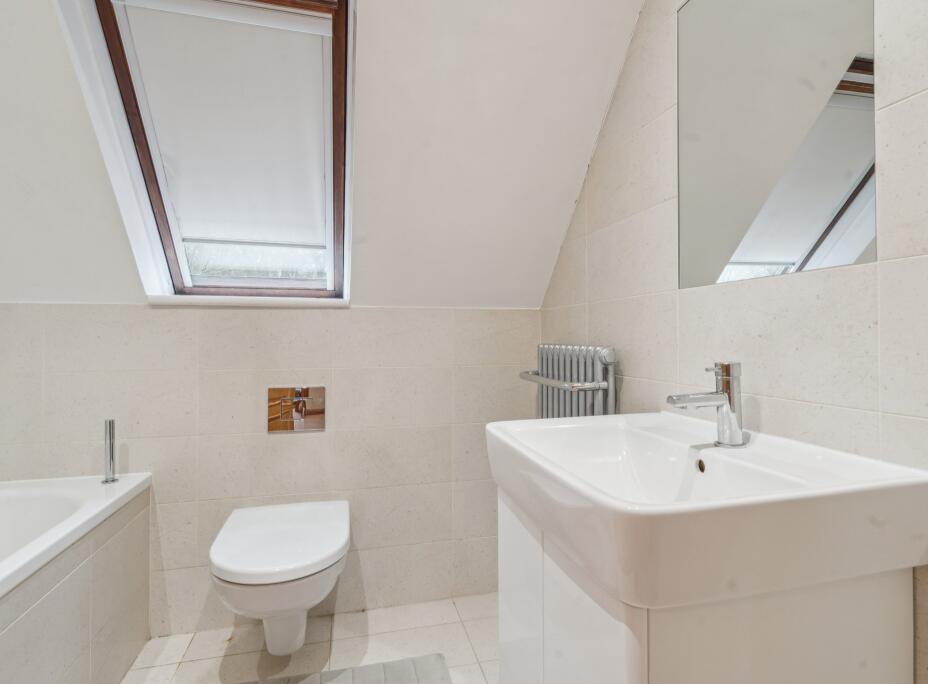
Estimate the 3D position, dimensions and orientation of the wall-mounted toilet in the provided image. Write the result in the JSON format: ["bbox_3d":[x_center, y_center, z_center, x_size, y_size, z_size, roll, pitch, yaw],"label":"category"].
[{"bbox_3d":[-0.538,0.748,1.370,0.372,0.375,0.530,0,0,-14],"label":"wall-mounted toilet"}]

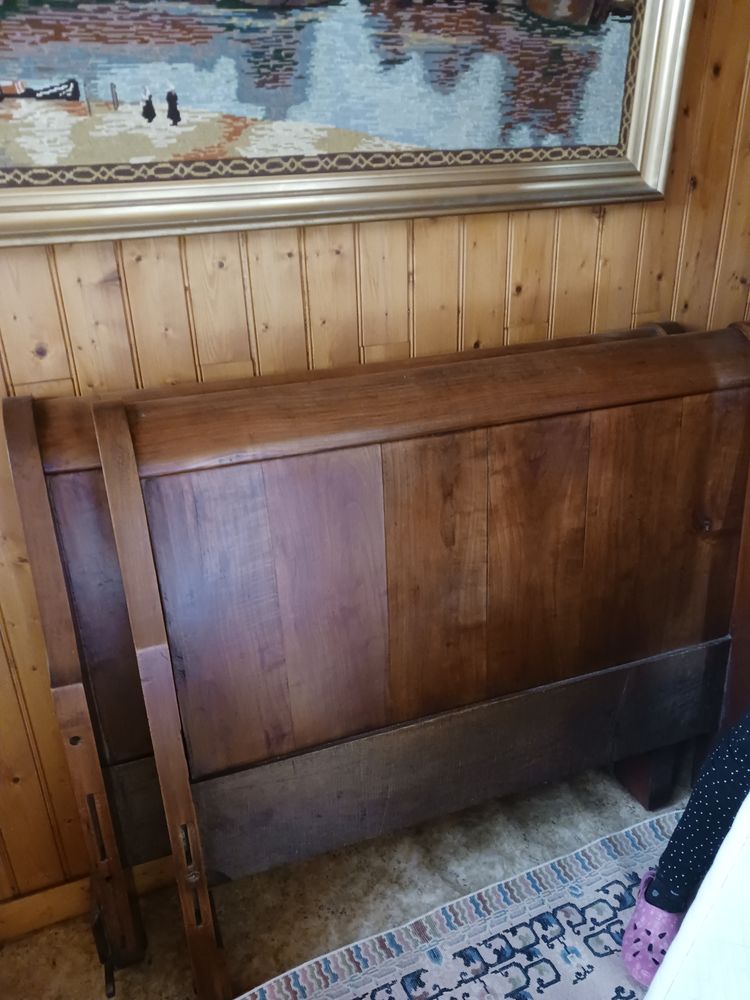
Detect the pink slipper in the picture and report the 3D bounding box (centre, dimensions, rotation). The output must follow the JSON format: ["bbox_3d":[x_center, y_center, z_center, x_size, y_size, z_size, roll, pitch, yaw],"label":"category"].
[{"bbox_3d":[0.523,0.769,1.440,0.098,0.090,0.235,12,27,28],"label":"pink slipper"}]

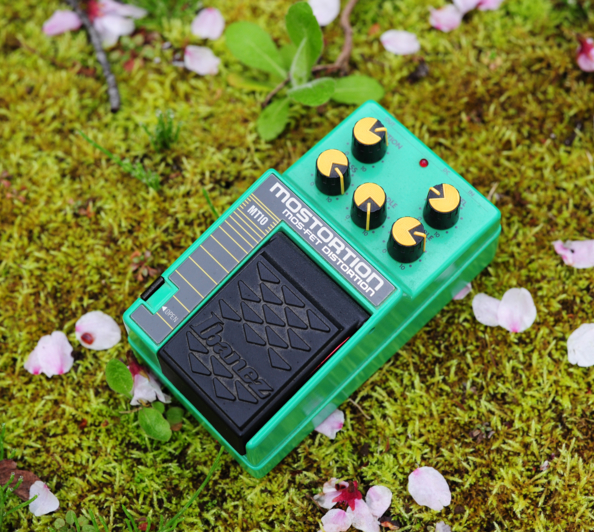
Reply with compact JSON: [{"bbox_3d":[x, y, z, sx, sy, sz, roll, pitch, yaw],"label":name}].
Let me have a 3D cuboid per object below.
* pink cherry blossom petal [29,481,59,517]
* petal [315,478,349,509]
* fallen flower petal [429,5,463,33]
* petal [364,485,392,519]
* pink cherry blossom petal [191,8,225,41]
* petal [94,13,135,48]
[{"bbox_3d":[-0.094,0.086,0.449,0.010,0.004,0.014,-39,73,-11],"label":"pink cherry blossom petal"},{"bbox_3d":[0.013,0.083,0.444,0.013,0.006,0.011,0,70,2],"label":"petal"},{"bbox_3d":[0.063,-0.104,0.510,0.014,0.005,0.013,1,70,3],"label":"fallen flower petal"},{"bbox_3d":[0.029,0.086,0.444,0.011,0.004,0.012,0,70,3],"label":"petal"},{"bbox_3d":[-0.038,-0.103,0.521,0.014,0.004,0.017,1,66,3],"label":"pink cherry blossom petal"},{"bbox_3d":[-0.079,-0.101,0.520,0.018,0.007,0.018,32,71,15],"label":"petal"}]

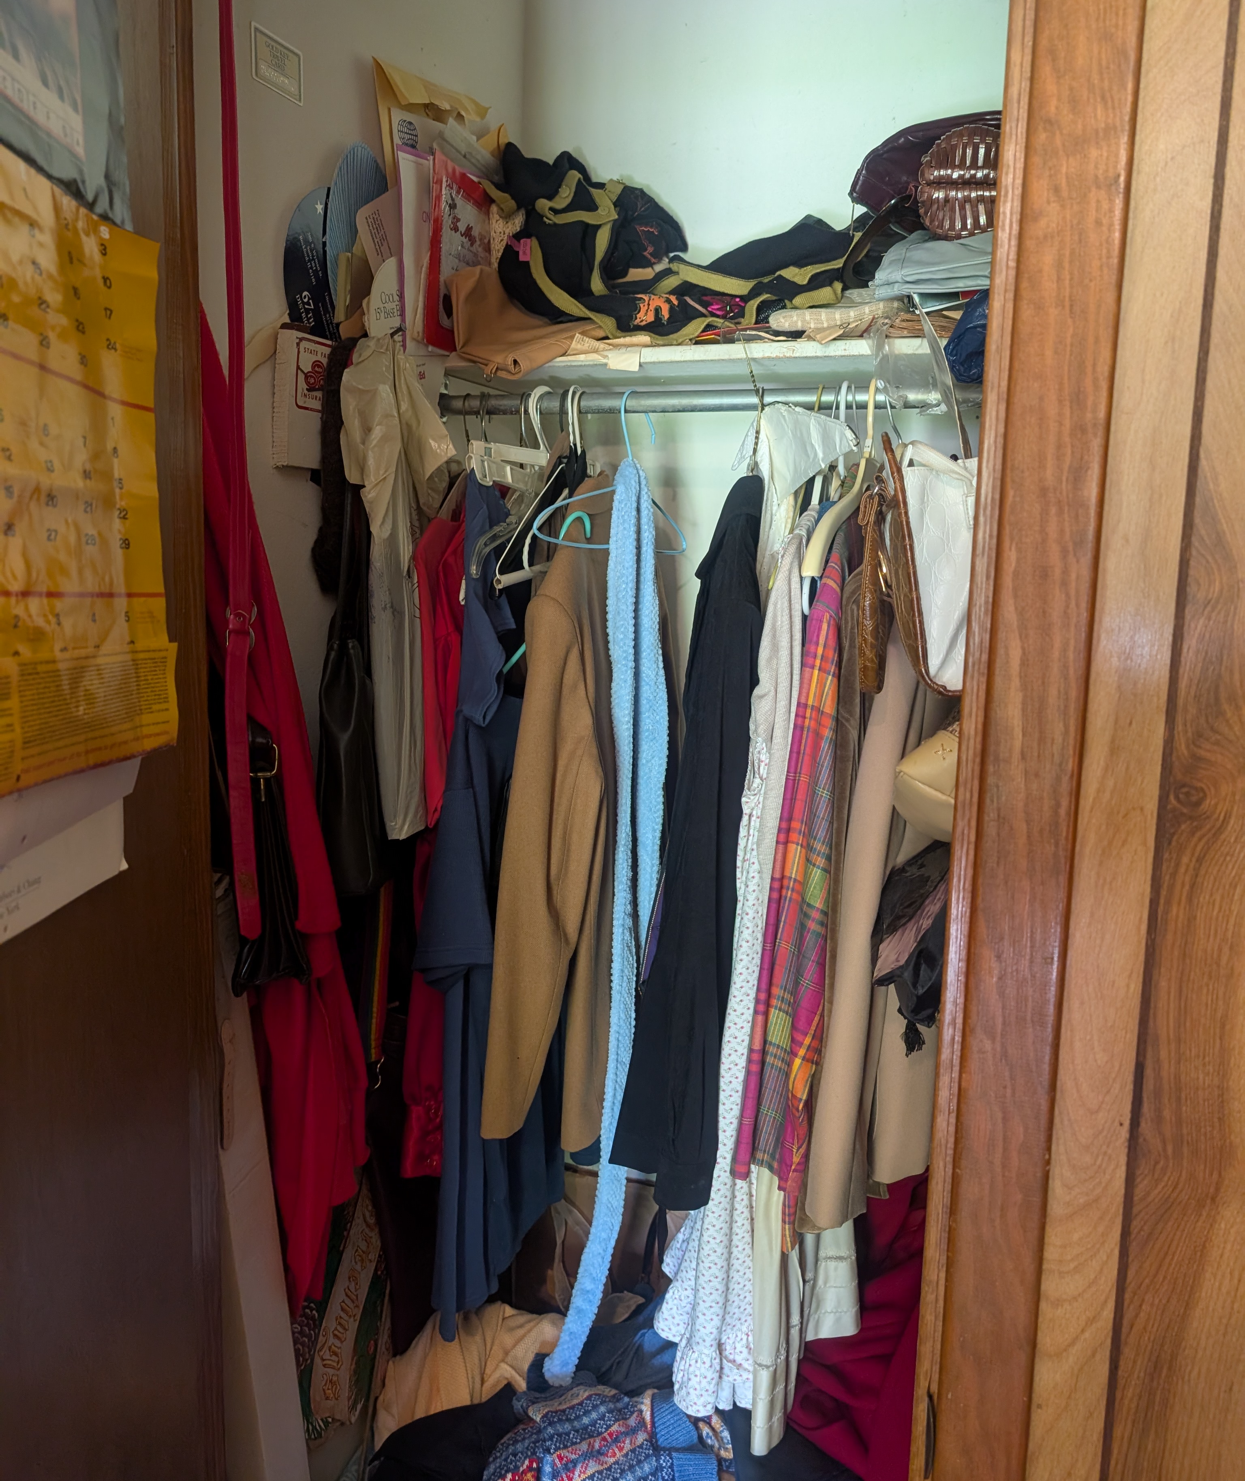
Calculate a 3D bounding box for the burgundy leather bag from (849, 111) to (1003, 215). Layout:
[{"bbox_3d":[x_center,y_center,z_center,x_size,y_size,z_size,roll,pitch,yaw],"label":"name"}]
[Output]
[{"bbox_3d":[0.427,-0.720,1.457,0.320,0.180,0.110,3,8,13],"label":"burgundy leather bag"}]

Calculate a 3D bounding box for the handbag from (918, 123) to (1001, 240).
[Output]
[{"bbox_3d":[0.425,-0.677,1.392,0.175,0.145,0.120,3,8,13],"label":"handbag"}]

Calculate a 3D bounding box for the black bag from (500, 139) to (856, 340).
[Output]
[{"bbox_3d":[0.068,-0.649,1.488,0.490,0.280,0.250,3,8,13],"label":"black bag"}]

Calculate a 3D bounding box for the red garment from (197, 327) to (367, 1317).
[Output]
[{"bbox_3d":[-0.359,0.074,1.163,0.140,1.030,0.290,4,8,18],"label":"red garment"}]

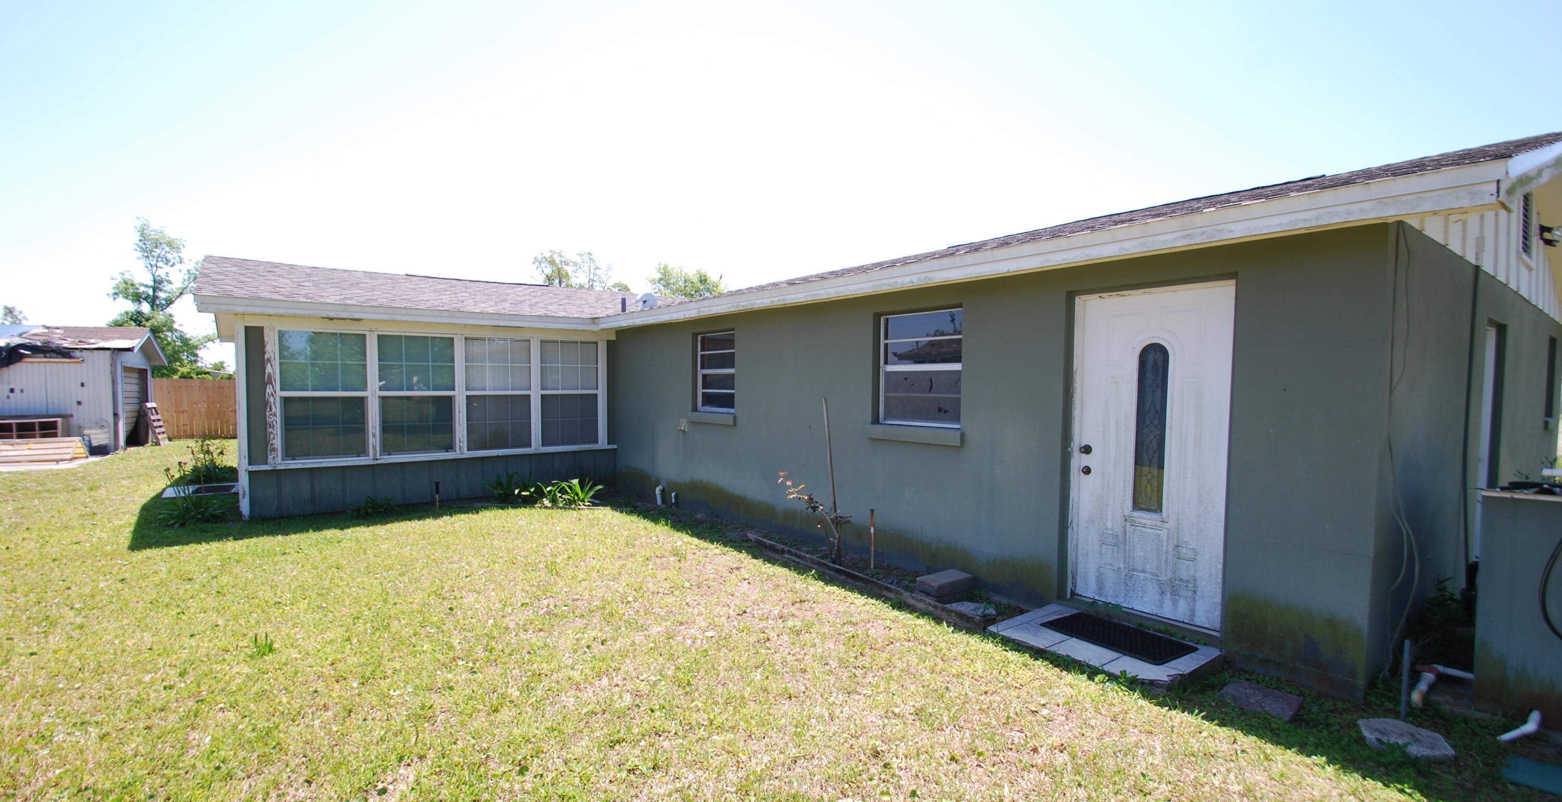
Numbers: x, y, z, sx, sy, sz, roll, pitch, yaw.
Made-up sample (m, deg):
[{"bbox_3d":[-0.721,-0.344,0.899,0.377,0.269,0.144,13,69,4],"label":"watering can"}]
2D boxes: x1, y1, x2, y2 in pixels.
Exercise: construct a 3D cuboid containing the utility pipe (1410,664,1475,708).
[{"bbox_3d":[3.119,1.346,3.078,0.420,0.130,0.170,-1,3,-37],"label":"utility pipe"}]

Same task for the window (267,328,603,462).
[{"bbox_3d":[-4.547,-0.081,9.184,4.240,1.660,0.100,-1,3,-37],"label":"window"}]

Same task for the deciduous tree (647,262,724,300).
[{"bbox_3d":[-4.583,-2.857,31.133,4.400,7.409,4.400,0,2,-8],"label":"deciduous tree"}]

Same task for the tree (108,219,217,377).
[{"bbox_3d":[-24.791,-3.132,26.148,3.500,8.249,3.500,-2,3,-43],"label":"tree"}]

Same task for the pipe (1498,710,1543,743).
[{"bbox_3d":[3.221,1.412,2.835,0.290,0.085,0.090,0,2,-19],"label":"pipe"}]

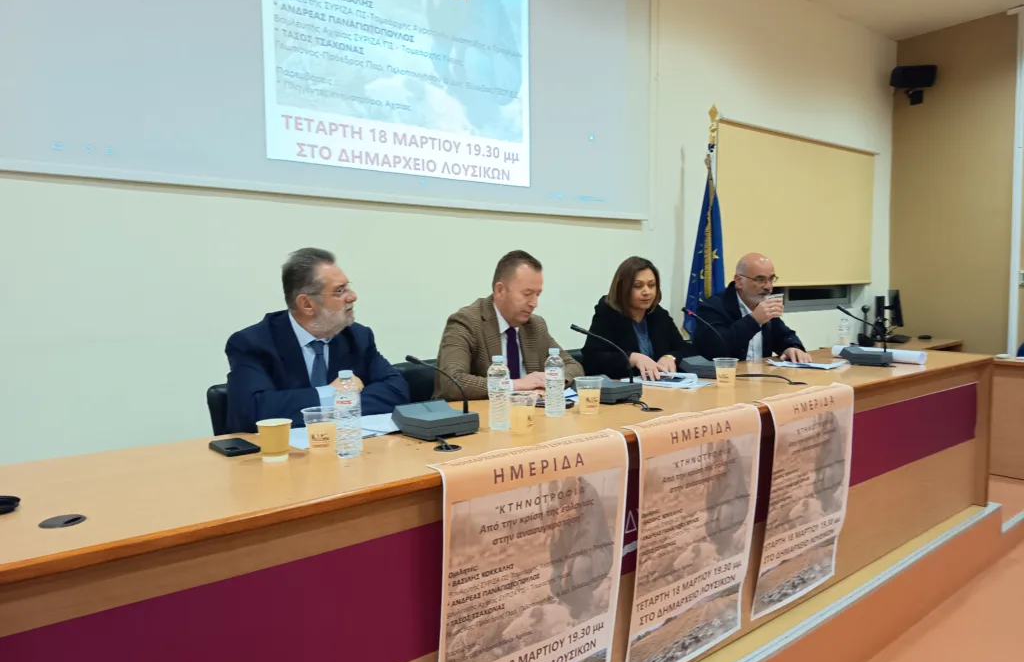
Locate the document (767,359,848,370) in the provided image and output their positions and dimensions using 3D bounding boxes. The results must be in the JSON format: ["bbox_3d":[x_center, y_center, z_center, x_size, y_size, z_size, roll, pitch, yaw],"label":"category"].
[{"bbox_3d":[1.392,0.146,3.372,0.290,0.020,0.340,3,6,40],"label":"document"}]

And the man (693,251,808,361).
[{"bbox_3d":[1.214,0.240,3.730,0.600,1.282,0.720,-4,6,-42],"label":"man"}]

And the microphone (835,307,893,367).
[{"bbox_3d":[1.663,0.023,3.382,0.260,0.260,0.170,3,6,40],"label":"microphone"}]

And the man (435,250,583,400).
[{"bbox_3d":[-0.015,0.332,2.709,0.580,1.270,0.700,-4,6,-39],"label":"man"}]

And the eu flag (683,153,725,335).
[{"bbox_3d":[1.188,-0.501,4.390,0.320,1.220,0.240,-4,6,-39],"label":"eu flag"}]

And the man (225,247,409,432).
[{"bbox_3d":[-0.639,0.379,2.211,0.720,1.260,0.560,4,6,43],"label":"man"}]

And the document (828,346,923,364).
[{"bbox_3d":[1.781,0.115,3.468,0.063,0.063,0.420,-4,6,-41],"label":"document"}]

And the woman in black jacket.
[{"bbox_3d":[0.520,0.299,3.176,0.540,1.257,0.680,-3,5,-27],"label":"woman in black jacket"}]

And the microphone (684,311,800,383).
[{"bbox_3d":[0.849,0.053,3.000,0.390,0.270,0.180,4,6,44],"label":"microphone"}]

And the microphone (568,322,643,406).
[{"bbox_3d":[0.294,0.109,2.512,0.170,0.240,0.330,-4,6,-41],"label":"microphone"}]

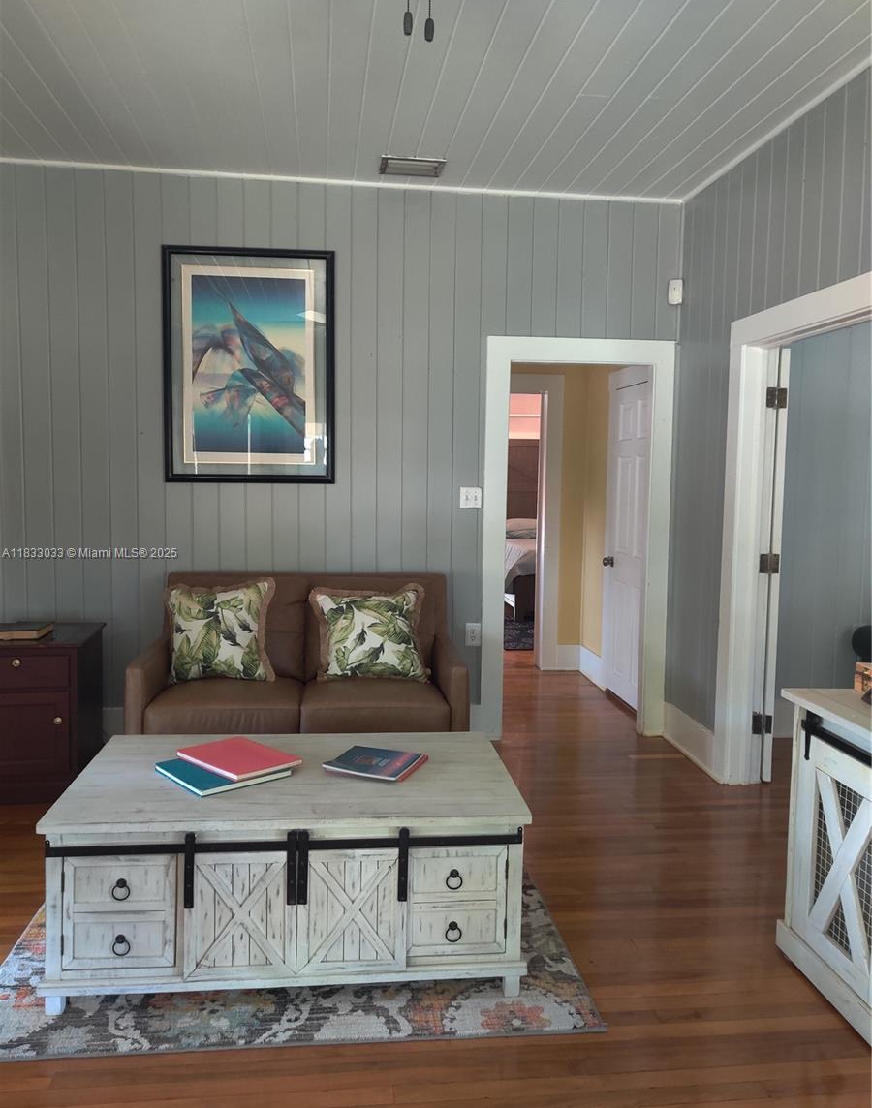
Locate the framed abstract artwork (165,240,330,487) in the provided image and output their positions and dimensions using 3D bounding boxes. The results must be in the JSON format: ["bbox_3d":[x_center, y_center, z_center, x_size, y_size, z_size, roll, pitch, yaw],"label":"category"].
[{"bbox_3d":[-0.942,-0.950,4.603,0.852,1.169,0.030,0,6,-7],"label":"framed abstract artwork"}]

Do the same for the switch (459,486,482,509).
[{"bbox_3d":[0.186,-0.297,4.813,0.113,0.113,0.012,0,6,-7],"label":"switch"}]

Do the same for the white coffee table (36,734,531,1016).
[{"bbox_3d":[-0.427,0.937,2.829,1.309,0.532,0.777,0,6,-5],"label":"white coffee table"}]

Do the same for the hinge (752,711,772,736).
[{"bbox_3d":[1.550,0.809,4.290,0.090,0.090,0.015,0,6,-7],"label":"hinge"}]

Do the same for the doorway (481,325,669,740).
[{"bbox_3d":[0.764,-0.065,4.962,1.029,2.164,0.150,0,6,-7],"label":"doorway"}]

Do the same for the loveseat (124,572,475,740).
[{"bbox_3d":[-0.624,0.597,4.333,1.465,0.934,0.866,0,6,-7],"label":"loveseat"}]

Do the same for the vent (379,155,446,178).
[{"bbox_3d":[-0.116,-1.837,4.318,0.296,0.030,0.229,0,6,-7],"label":"vent"}]

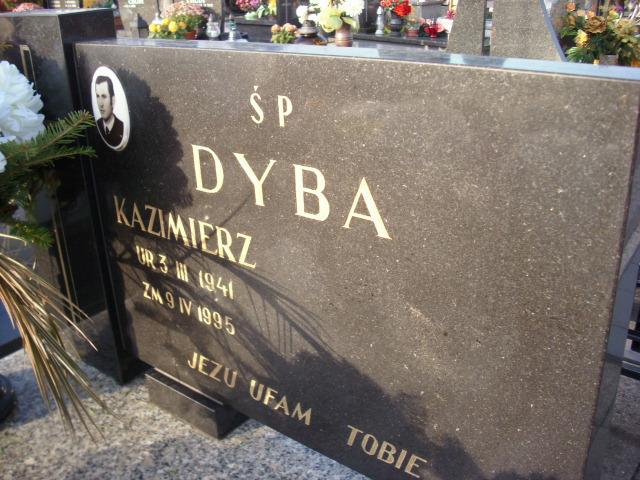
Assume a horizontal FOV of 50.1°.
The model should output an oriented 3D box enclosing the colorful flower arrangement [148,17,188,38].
[{"bbox_3d":[-1.063,-1.452,4.800,0.260,0.220,0.250,-2,23,3],"label":"colorful flower arrangement"}]

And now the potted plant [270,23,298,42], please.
[{"bbox_3d":[-0.228,-1.312,4.400,0.180,0.180,0.180,-2,23,3],"label":"potted plant"}]

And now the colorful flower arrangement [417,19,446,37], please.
[{"bbox_3d":[0.809,-1.522,4.900,0.200,0.135,0.170,-2,23,3],"label":"colorful flower arrangement"}]

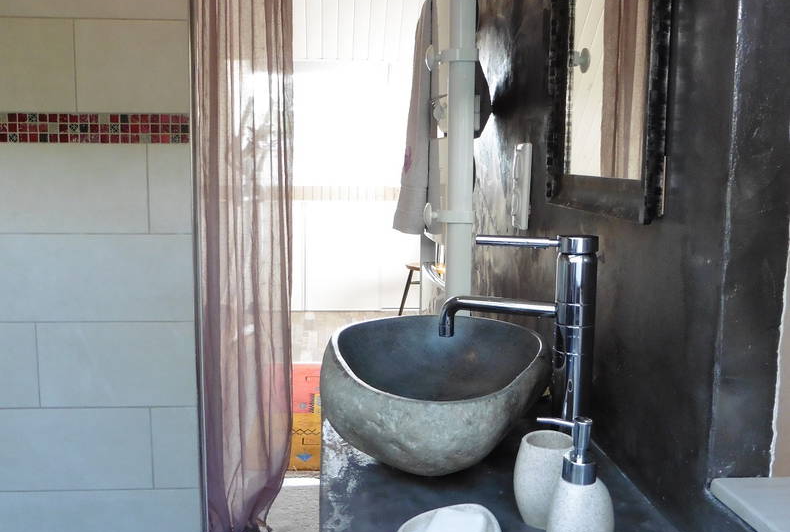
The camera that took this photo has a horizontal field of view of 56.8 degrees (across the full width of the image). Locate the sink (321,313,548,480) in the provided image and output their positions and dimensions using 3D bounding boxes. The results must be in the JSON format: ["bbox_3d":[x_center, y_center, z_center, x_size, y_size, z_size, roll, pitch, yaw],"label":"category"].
[{"bbox_3d":[0.048,0.178,0.974,0.305,0.170,0.325,-1,9,-6],"label":"sink"}]

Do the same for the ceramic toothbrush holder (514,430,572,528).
[{"bbox_3d":[0.173,0.240,0.825,0.077,0.095,0.077,-1,9,-6],"label":"ceramic toothbrush holder"}]

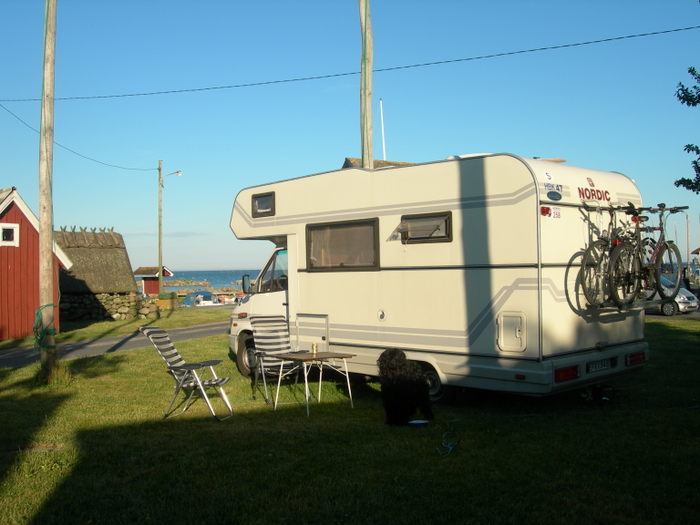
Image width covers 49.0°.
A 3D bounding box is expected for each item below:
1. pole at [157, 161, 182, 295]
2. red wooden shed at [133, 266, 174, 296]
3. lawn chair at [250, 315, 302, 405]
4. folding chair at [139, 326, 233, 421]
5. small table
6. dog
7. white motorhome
[{"bbox_3d":[-11.089,-1.994,47.029,1.600,8.400,0.350,-1,0,0],"label":"pole"},{"bbox_3d":[-16.090,1.574,63.008,2.500,2.450,2.500,-1,0,20],"label":"red wooden shed"},{"bbox_3d":[-0.899,1.165,9.524,0.580,1.030,0.720,-1,0,-29],"label":"lawn chair"},{"bbox_3d":[-1.782,1.188,8.471,0.930,1.000,0.580,-1,0,16],"label":"folding chair"},{"bbox_3d":[-0.425,1.352,8.742,0.740,0.630,0.620,-1,-1,-43],"label":"small table"},{"bbox_3d":[0.579,1.265,8.083,0.320,0.760,0.680,-1,-1,40],"label":"dog"},{"bbox_3d":[0.742,0.258,10.431,2.350,2.800,5.800,-1,-1,-44],"label":"white motorhome"}]

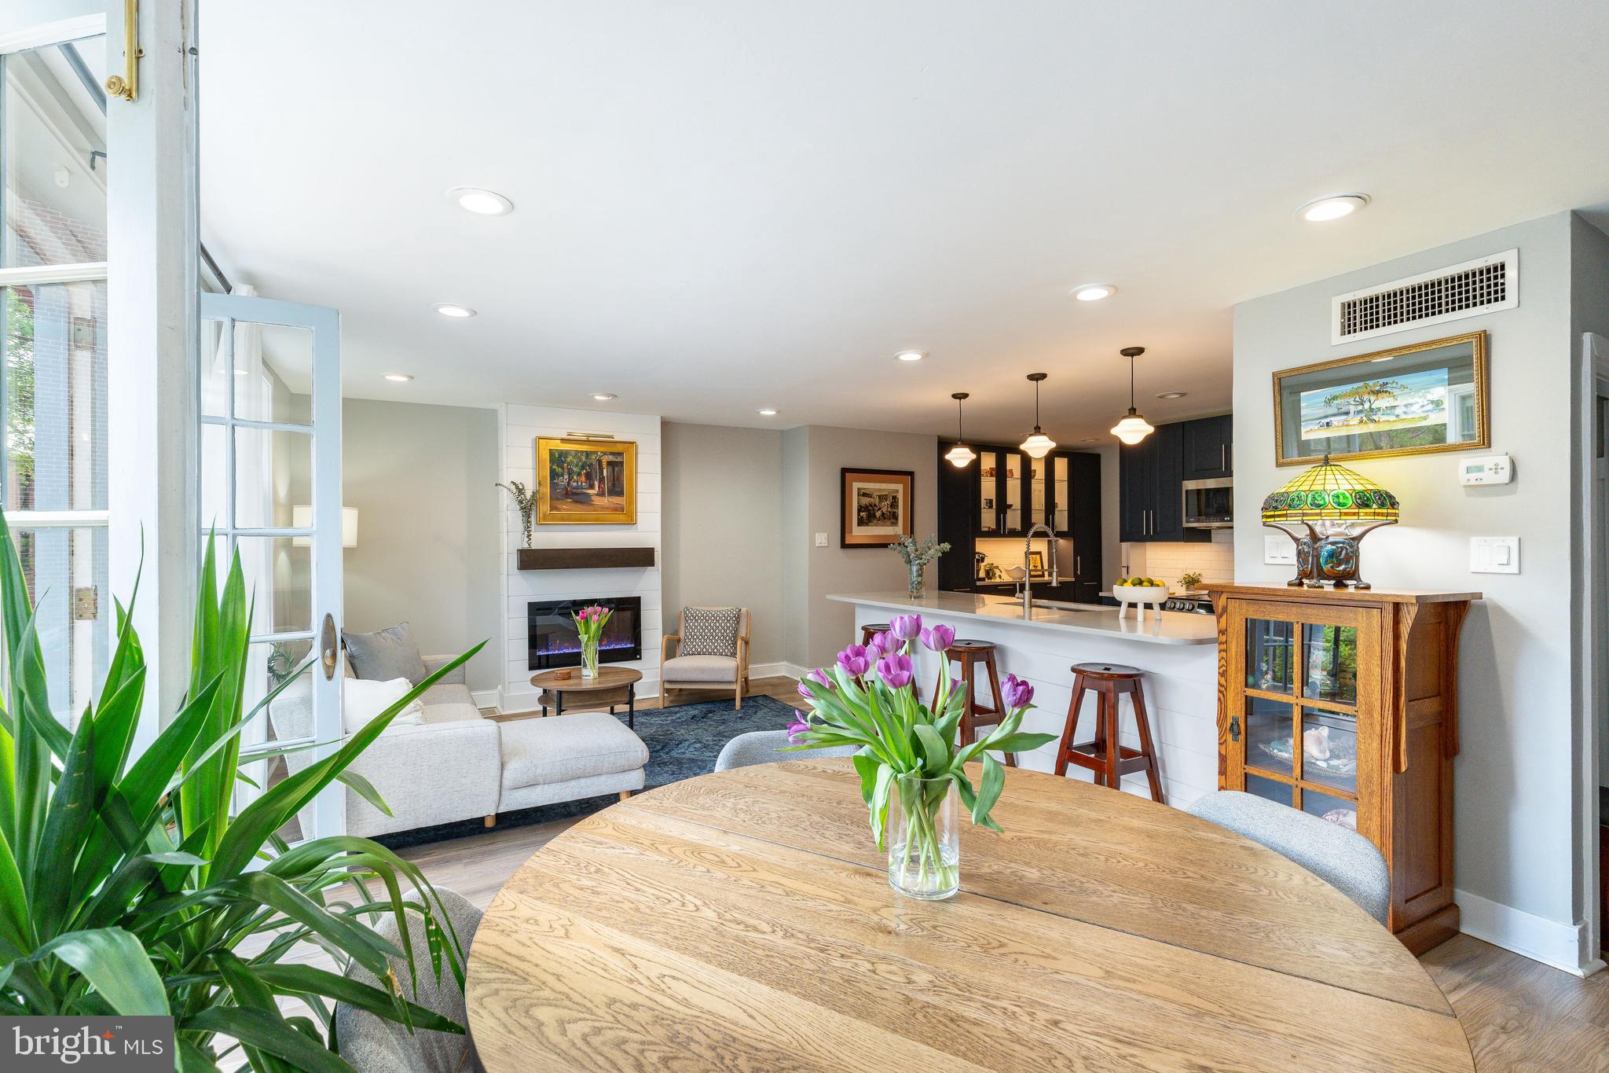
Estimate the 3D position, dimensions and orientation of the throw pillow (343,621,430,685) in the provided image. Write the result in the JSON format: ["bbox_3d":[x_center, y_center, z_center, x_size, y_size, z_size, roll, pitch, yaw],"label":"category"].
[{"bbox_3d":[-2.690,0.785,4.601,0.150,0.460,0.470,-22,-10,26],"label":"throw pillow"}]

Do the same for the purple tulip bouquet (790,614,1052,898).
[{"bbox_3d":[0.225,0.400,1.333,0.480,0.500,0.420,0,0,0],"label":"purple tulip bouquet"}]

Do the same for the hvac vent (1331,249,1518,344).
[{"bbox_3d":[2.216,-0.852,2.591,0.025,0.195,0.540,0,0,-30],"label":"hvac vent"}]

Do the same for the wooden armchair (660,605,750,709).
[{"bbox_3d":[-0.803,0.995,6.028,0.670,0.770,0.740,0,0,5],"label":"wooden armchair"}]

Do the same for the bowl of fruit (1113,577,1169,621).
[{"bbox_3d":[1.890,0.358,4.010,0.312,0.235,0.312,0,0,0],"label":"bowl of fruit"}]

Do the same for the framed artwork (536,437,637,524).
[{"bbox_3d":[-1.792,-0.449,5.929,0.795,0.695,0.050,0,0,-29],"label":"framed artwork"}]

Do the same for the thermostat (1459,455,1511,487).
[{"bbox_3d":[2.300,-0.222,2.418,0.033,0.098,0.124,0,0,-30],"label":"thermostat"}]

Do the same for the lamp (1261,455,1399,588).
[{"bbox_3d":[1.949,-0.057,2.649,0.415,0.500,0.415,0,0,-30],"label":"lamp"}]

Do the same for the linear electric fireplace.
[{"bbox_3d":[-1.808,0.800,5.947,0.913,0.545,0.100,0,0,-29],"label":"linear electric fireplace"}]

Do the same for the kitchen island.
[{"bbox_3d":[1.417,0.928,4.723,1.080,0.920,2.950,0,0,-29],"label":"kitchen island"}]

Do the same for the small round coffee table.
[{"bbox_3d":[-1.482,1.177,4.871,0.755,0.440,0.755,0,0,0],"label":"small round coffee table"}]

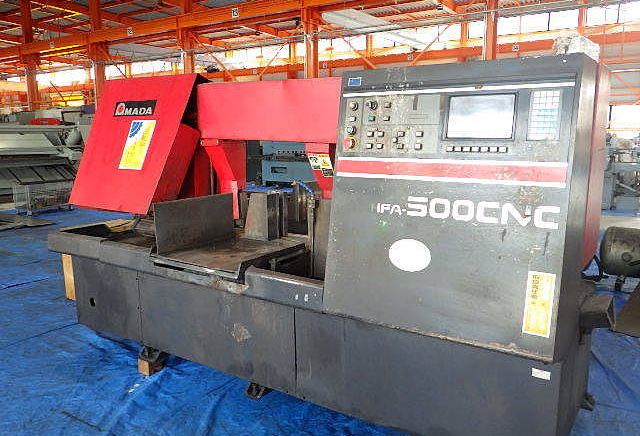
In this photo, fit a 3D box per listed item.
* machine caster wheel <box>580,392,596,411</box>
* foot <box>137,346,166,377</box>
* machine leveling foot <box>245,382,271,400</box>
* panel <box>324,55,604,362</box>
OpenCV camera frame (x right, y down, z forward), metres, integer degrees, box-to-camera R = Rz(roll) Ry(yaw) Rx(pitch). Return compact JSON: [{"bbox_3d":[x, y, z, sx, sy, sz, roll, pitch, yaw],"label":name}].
[{"bbox_3d":[1.189,0.823,2.311,0.066,0.056,0.101,6,13,34],"label":"machine caster wheel"},{"bbox_3d":[-0.925,0.800,2.894,0.101,0.116,0.121,6,13,34],"label":"foot"},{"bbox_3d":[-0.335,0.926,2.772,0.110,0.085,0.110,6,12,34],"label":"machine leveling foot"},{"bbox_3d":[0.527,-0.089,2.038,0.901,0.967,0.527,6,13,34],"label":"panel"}]

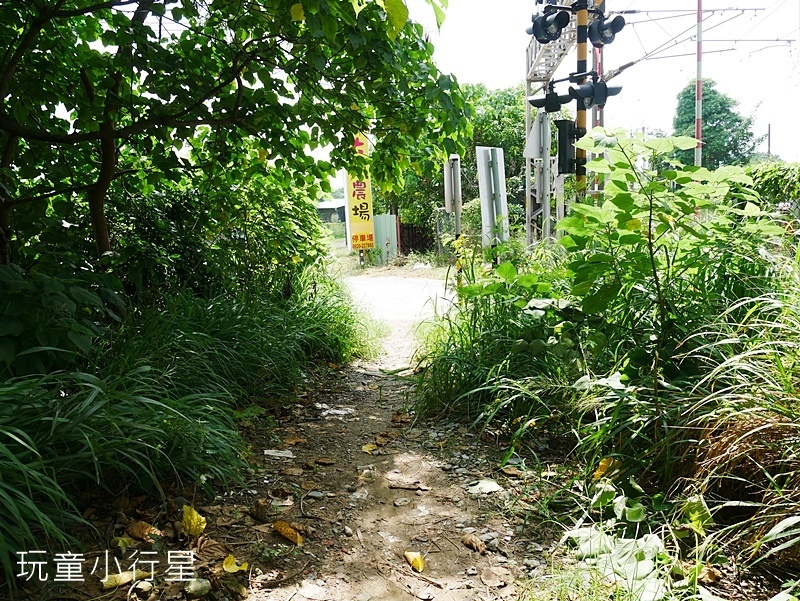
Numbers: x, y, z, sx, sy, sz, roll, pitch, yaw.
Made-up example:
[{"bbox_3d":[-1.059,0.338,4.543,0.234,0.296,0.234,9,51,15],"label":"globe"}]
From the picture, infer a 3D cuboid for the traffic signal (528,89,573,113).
[{"bbox_3d":[2.208,-2.934,9.500,0.670,0.300,0.300,1,6,18],"label":"traffic signal"}]

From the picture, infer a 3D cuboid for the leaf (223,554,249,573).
[{"bbox_3d":[-0.699,1.118,2.752,0.100,0.030,0.075,0,6,10],"label":"leaf"}]

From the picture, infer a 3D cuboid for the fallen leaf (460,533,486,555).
[{"bbox_3d":[0.328,1.084,2.891,0.109,0.046,0.056,3,8,40],"label":"fallen leaf"}]

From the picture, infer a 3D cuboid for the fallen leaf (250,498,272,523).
[{"bbox_3d":[-0.696,1.055,3.253,0.085,0.050,0.085,0,6,10],"label":"fallen leaf"}]

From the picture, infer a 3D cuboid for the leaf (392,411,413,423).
[{"bbox_3d":[0.019,0.865,4.826,0.142,0.044,0.106,-1,6,5],"label":"leaf"}]

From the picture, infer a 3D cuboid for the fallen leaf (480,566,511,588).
[{"bbox_3d":[0.383,1.112,2.599,0.110,0.030,0.105,2,7,30],"label":"fallen leaf"}]

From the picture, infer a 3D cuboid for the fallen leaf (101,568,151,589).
[{"bbox_3d":[-1.144,1.159,2.704,0.186,0.029,0.068,-4,6,-20],"label":"fallen leaf"}]

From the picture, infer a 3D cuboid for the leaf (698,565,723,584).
[{"bbox_3d":[1.240,1.094,2.585,0.090,0.035,0.075,1,6,20],"label":"leaf"}]

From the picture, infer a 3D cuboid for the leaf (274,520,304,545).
[{"bbox_3d":[-0.524,1.093,3.042,0.143,0.043,0.067,4,8,43],"label":"leaf"}]

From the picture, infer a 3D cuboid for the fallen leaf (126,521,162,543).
[{"bbox_3d":[-1.206,1.091,3.058,0.150,0.040,0.090,-5,7,-30],"label":"fallen leaf"}]

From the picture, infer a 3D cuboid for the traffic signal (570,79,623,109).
[{"bbox_3d":[2.411,-2.551,8.000,0.592,0.321,0.300,-3,6,-12],"label":"traffic signal"}]

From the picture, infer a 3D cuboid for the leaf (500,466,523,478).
[{"bbox_3d":[0.639,0.985,3.712,0.113,0.030,0.068,2,7,30],"label":"leaf"}]

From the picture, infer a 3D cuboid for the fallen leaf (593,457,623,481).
[{"bbox_3d":[1.154,0.933,3.603,0.140,0.089,0.094,-5,7,-30],"label":"fallen leaf"}]

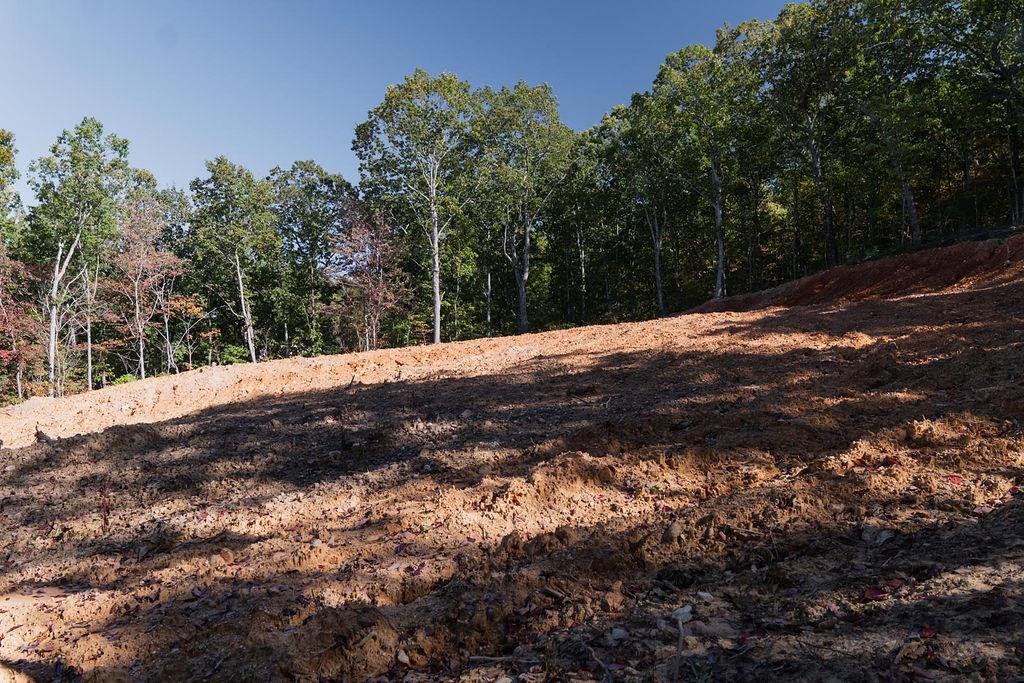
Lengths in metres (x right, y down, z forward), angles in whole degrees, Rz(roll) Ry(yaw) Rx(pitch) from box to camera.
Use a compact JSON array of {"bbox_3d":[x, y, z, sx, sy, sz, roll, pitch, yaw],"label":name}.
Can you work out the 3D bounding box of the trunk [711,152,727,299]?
[{"bbox_3d":[9.872,-5.546,34.000,0.727,6.980,0.500,-1,-2,0],"label":"trunk"}]

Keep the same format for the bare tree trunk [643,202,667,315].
[{"bbox_3d":[7.264,-4.100,36.000,0.947,5.669,0.700,-1,-2,0],"label":"bare tree trunk"}]

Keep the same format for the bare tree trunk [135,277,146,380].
[{"bbox_3d":[-19.327,-0.676,37.000,0.437,5.411,0.400,-1,-2,0],"label":"bare tree trunk"}]

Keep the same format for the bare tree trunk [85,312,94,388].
[{"bbox_3d":[-21.980,0.468,37.000,0.286,3.954,0.300,-1,-2,0],"label":"bare tree trunk"}]

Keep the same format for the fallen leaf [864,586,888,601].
[{"bbox_3d":[1.589,1.098,3.100,0.105,0.030,0.080,-12,9,0],"label":"fallen leaf"}]

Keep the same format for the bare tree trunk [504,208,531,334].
[{"bbox_3d":[0.324,-3.594,35.500,1.328,6.489,0.900,-1,-2,0],"label":"bare tree trunk"}]

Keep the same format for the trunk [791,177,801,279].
[{"bbox_3d":[13.553,-5.450,34.000,0.430,4.876,0.400,-1,-2,0],"label":"trunk"}]

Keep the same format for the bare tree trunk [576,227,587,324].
[{"bbox_3d":[3.713,-3.526,38.000,0.454,5.236,0.400,-1,-2,0],"label":"bare tree trunk"}]

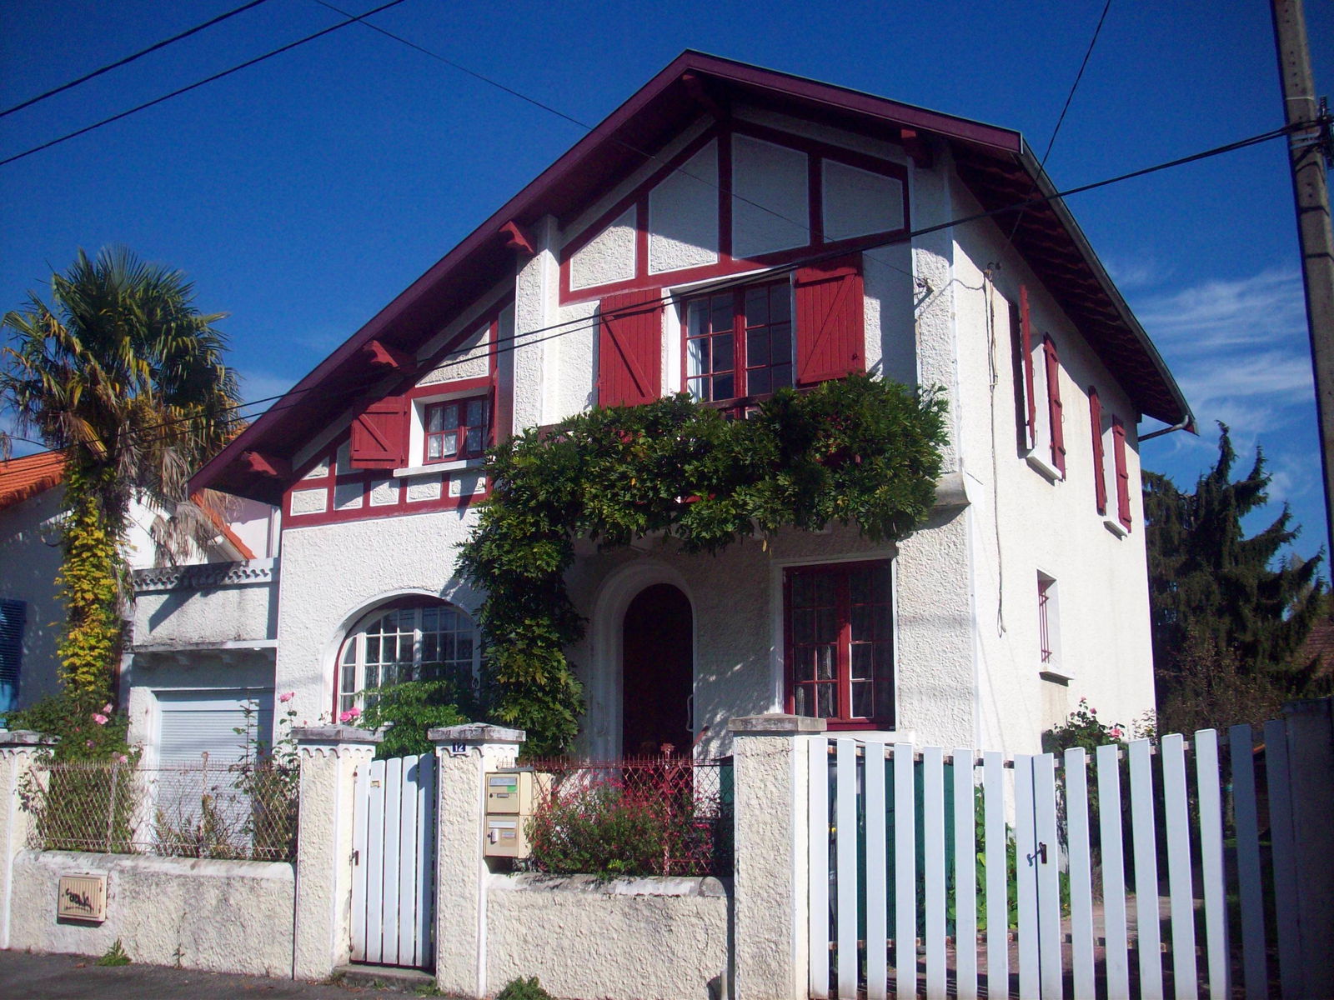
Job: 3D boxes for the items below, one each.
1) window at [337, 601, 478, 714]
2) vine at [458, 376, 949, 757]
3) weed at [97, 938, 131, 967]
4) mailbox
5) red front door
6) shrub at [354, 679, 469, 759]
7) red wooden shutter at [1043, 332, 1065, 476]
[{"bbox_3d":[-2.840,1.861,16.046,2.260,1.570,0.150,-6,-13,27],"label":"window"},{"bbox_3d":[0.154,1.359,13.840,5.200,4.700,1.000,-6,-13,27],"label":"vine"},{"bbox_3d":[-4.397,3.568,11.300,0.330,0.220,0.220,-6,-13,27],"label":"weed"},{"bbox_3d":[-1.075,2.248,10.231,0.298,0.603,0.390,-6,-13,27],"label":"mailbox"},{"bbox_3d":[-0.071,2.036,14.658,0.900,2.370,0.110,-6,-13,27],"label":"red front door"},{"bbox_3d":[-2.471,2.810,13.910,1.280,2.080,1.100,-6,-13,27],"label":"shrub"},{"bbox_3d":[4.588,-1.083,16.826,0.060,1.550,0.670,-6,-13,27],"label":"red wooden shutter"}]

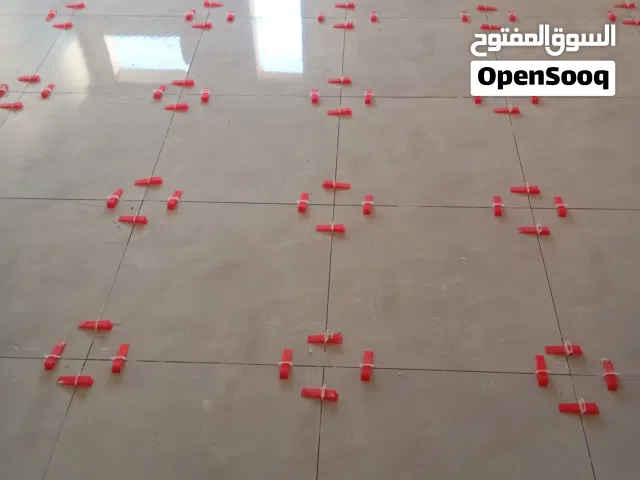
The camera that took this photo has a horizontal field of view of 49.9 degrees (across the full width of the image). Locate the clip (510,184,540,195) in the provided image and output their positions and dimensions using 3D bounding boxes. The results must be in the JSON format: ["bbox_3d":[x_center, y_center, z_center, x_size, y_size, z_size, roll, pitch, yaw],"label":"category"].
[{"bbox_3d":[0.636,-0.158,2.137,0.087,0.021,0.022,4,45,6],"label":"clip"}]

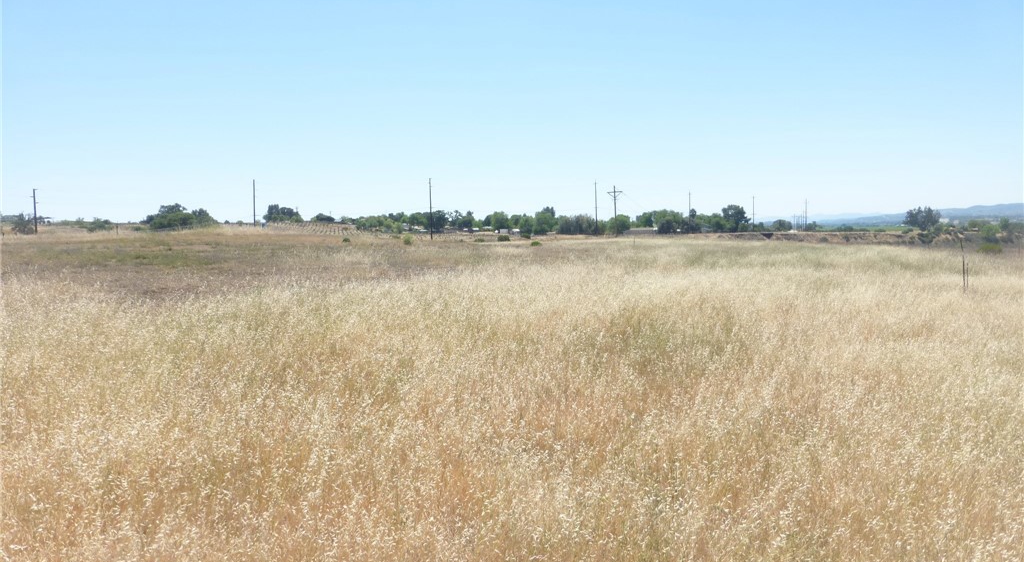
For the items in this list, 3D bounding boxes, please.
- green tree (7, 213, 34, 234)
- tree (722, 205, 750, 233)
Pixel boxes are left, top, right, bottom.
[{"bbox_3d":[-82.730,-9.630,120.000,4.060,3.550,3.850,0,4,0],"label":"green tree"},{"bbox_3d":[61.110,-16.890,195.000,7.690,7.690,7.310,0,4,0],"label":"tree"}]

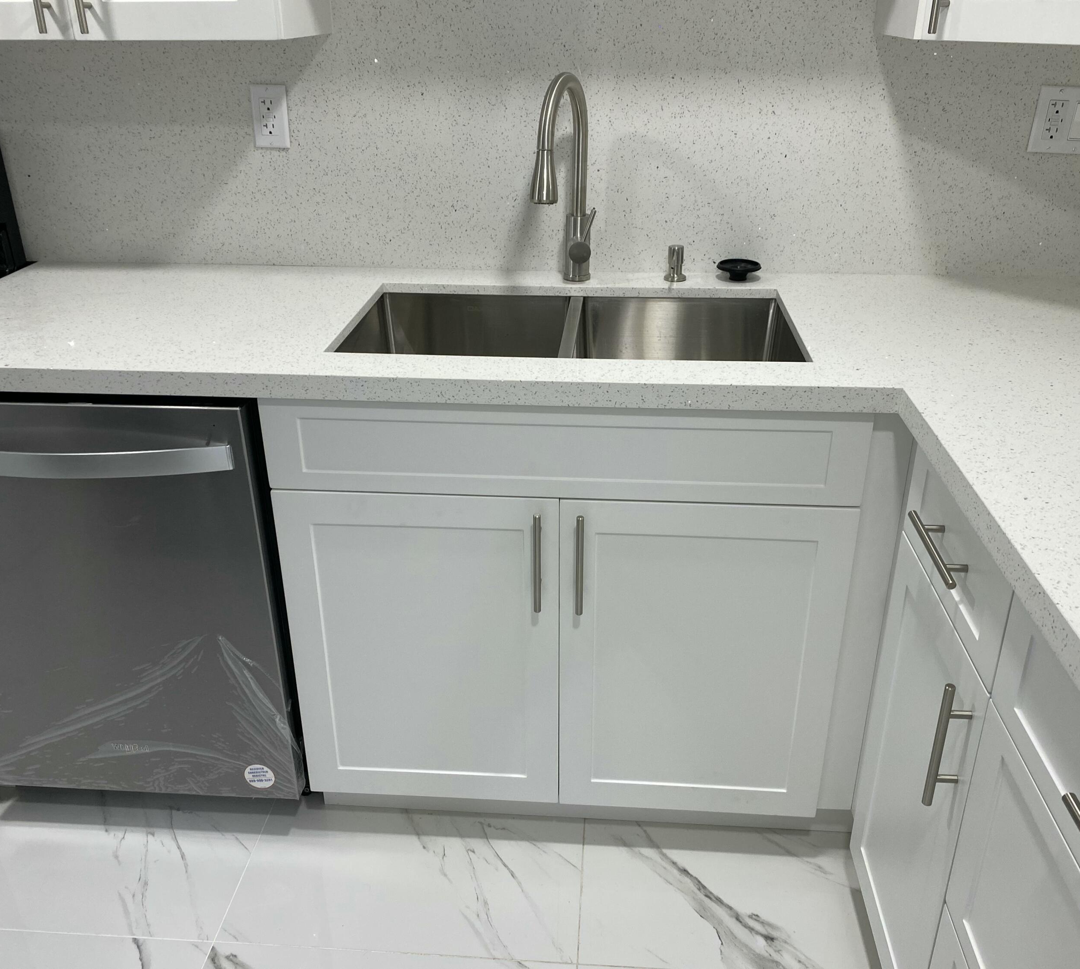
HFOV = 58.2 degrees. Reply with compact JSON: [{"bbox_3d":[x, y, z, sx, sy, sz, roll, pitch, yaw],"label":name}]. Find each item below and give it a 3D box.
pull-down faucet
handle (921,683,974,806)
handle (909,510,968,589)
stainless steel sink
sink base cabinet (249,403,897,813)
[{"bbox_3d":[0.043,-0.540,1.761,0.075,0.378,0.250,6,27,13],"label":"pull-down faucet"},{"bbox_3d":[0.476,0.309,1.129,0.036,0.169,0.013,2,26,5],"label":"handle"},{"bbox_3d":[0.488,0.076,1.181,0.036,0.013,0.170,2,26,5],"label":"handle"},{"bbox_3d":[0.055,-0.172,1.725,0.770,0.220,0.440,2,26,5],"label":"stainless steel sink"},{"bbox_3d":[0.074,0.141,1.868,0.945,0.865,0.580,2,26,5],"label":"sink base cabinet"}]

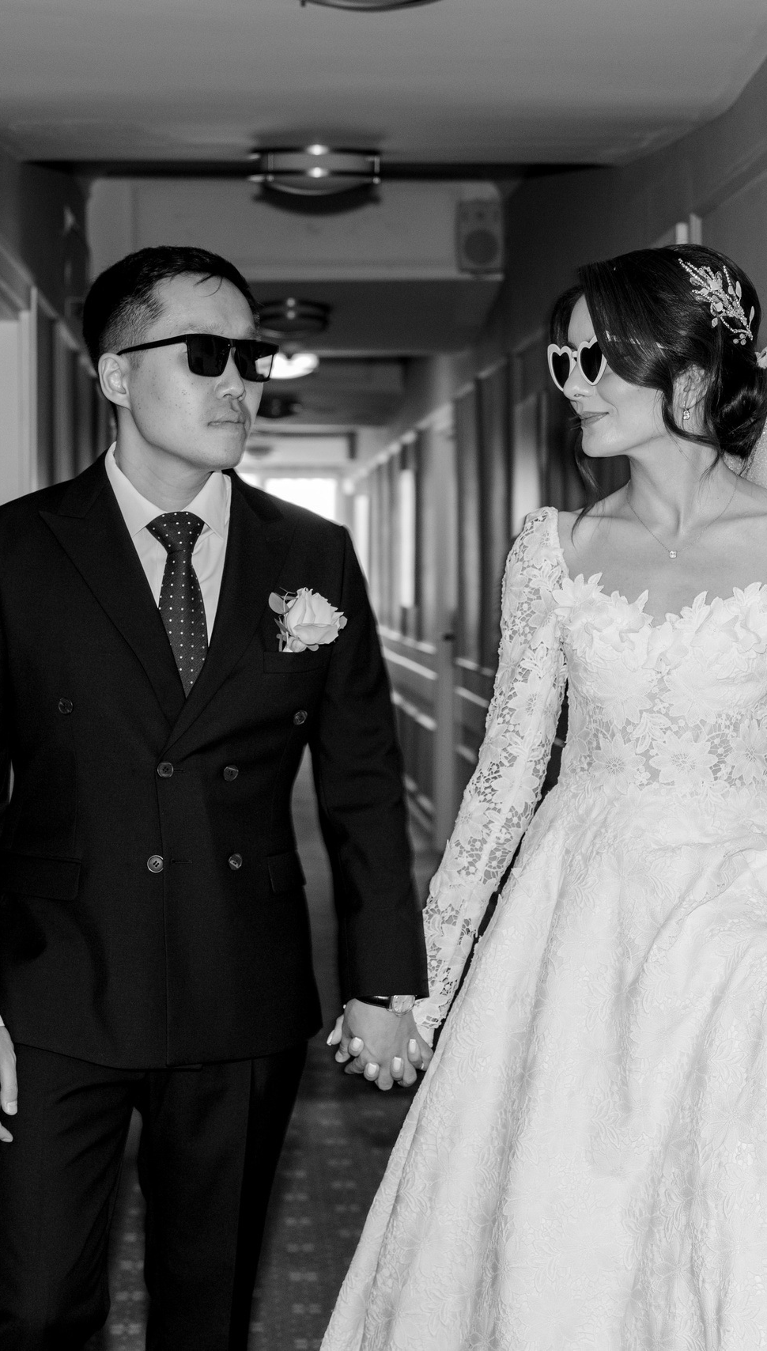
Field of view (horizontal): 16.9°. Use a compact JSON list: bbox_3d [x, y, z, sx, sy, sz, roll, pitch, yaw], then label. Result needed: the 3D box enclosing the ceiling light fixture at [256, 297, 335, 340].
[{"bbox_3d":[-0.370,-1.443,10.435,0.325,0.140,0.325,0,2,-3],"label":"ceiling light fixture"}]

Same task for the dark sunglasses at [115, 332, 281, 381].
[{"bbox_3d":[-0.213,-0.335,2.857,0.145,0.050,0.147,-9,-4,40],"label":"dark sunglasses"}]

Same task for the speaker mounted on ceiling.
[{"bbox_3d":[0.364,-1.644,9.737,0.165,0.265,0.170,0,2,-3],"label":"speaker mounted on ceiling"}]

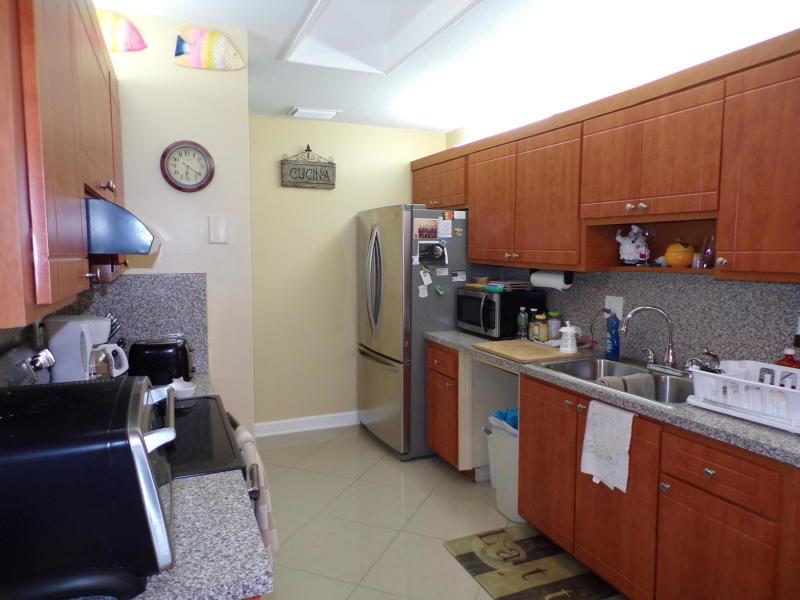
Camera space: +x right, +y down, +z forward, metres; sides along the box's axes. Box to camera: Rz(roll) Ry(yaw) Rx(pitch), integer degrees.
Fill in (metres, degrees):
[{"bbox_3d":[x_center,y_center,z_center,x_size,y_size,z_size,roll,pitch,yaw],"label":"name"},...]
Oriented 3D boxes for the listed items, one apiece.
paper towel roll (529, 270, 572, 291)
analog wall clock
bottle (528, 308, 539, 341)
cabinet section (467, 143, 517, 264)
[{"bbox_3d":[0.912,-0.117,3.348,0.099,0.099,0.282,-2,6,-23],"label":"paper towel roll"},{"bbox_3d":[-0.945,-0.593,2.474,0.225,0.225,0.040,-2,6,-24],"label":"analog wall clock"},{"bbox_3d":[0.836,0.153,3.482,0.062,0.200,0.062,0,5,0],"label":"bottle"},{"bbox_3d":[0.736,-0.622,3.687,0.320,0.749,0.588,-3,6,-23],"label":"cabinet section"}]

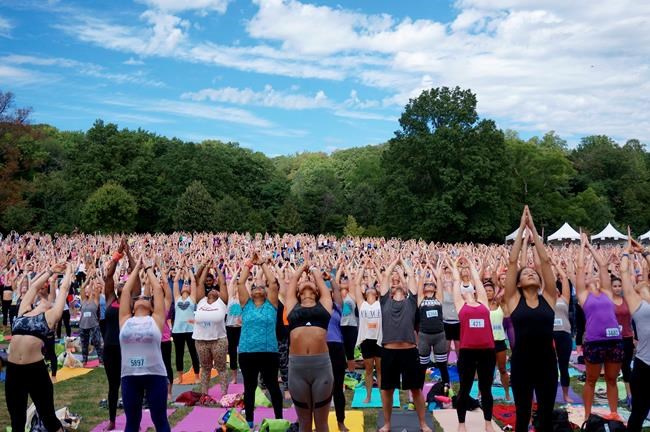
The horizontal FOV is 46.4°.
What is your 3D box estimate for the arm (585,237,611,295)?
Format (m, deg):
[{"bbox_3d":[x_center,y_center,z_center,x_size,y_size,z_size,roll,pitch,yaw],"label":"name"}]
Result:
[{"bbox_3d":[3.093,0.562,8.600,0.190,0.660,0.200,-12,-14,6],"label":"arm"}]

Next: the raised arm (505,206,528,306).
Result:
[{"bbox_3d":[1.434,0.303,5.675,0.130,0.730,0.170,10,-11,0],"label":"raised arm"}]

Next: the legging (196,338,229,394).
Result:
[{"bbox_3d":[-1.574,2.064,10.600,0.420,0.840,0.300,0,-5,0],"label":"legging"}]

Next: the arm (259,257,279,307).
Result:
[{"bbox_3d":[-0.619,0.718,8.300,0.210,0.530,0.200,0,-5,3],"label":"arm"}]

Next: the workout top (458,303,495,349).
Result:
[{"bbox_3d":[1.600,1.156,8.000,0.380,0.510,0.290,-4,-11,5],"label":"workout top"}]

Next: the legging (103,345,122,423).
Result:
[{"bbox_3d":[-2.173,1.780,8.050,0.360,0.840,0.270,0,-6,-3],"label":"legging"}]

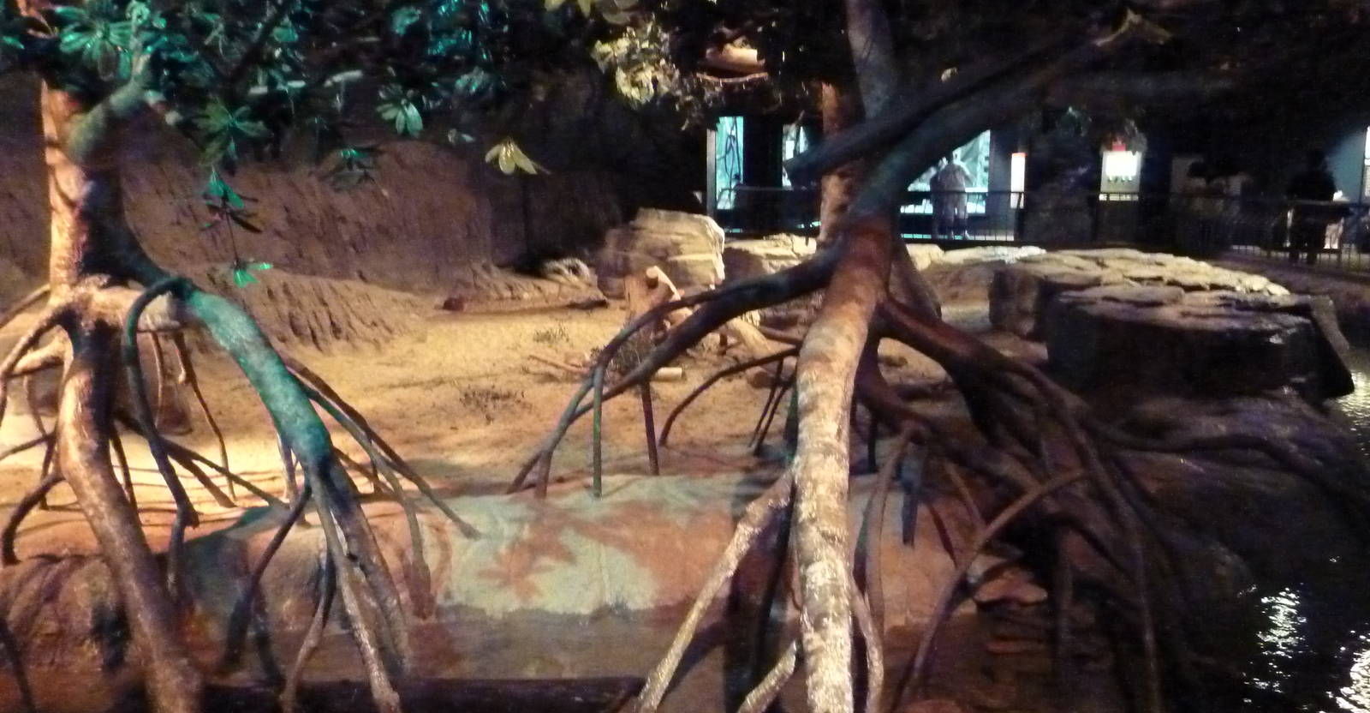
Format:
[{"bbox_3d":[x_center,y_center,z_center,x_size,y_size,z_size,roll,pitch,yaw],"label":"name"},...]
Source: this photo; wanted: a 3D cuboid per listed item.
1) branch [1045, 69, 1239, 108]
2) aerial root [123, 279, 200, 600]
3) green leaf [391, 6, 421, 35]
[{"bbox_3d":[1.753,-1.030,3.800,0.745,0.140,0.170,0,11,0],"label":"branch"},{"bbox_3d":[-1.986,0.314,3.750,0.280,1.200,0.280,0,11,0],"label":"aerial root"},{"bbox_3d":[-0.958,-1.153,3.400,0.100,0.100,0.070,0,11,0],"label":"green leaf"}]

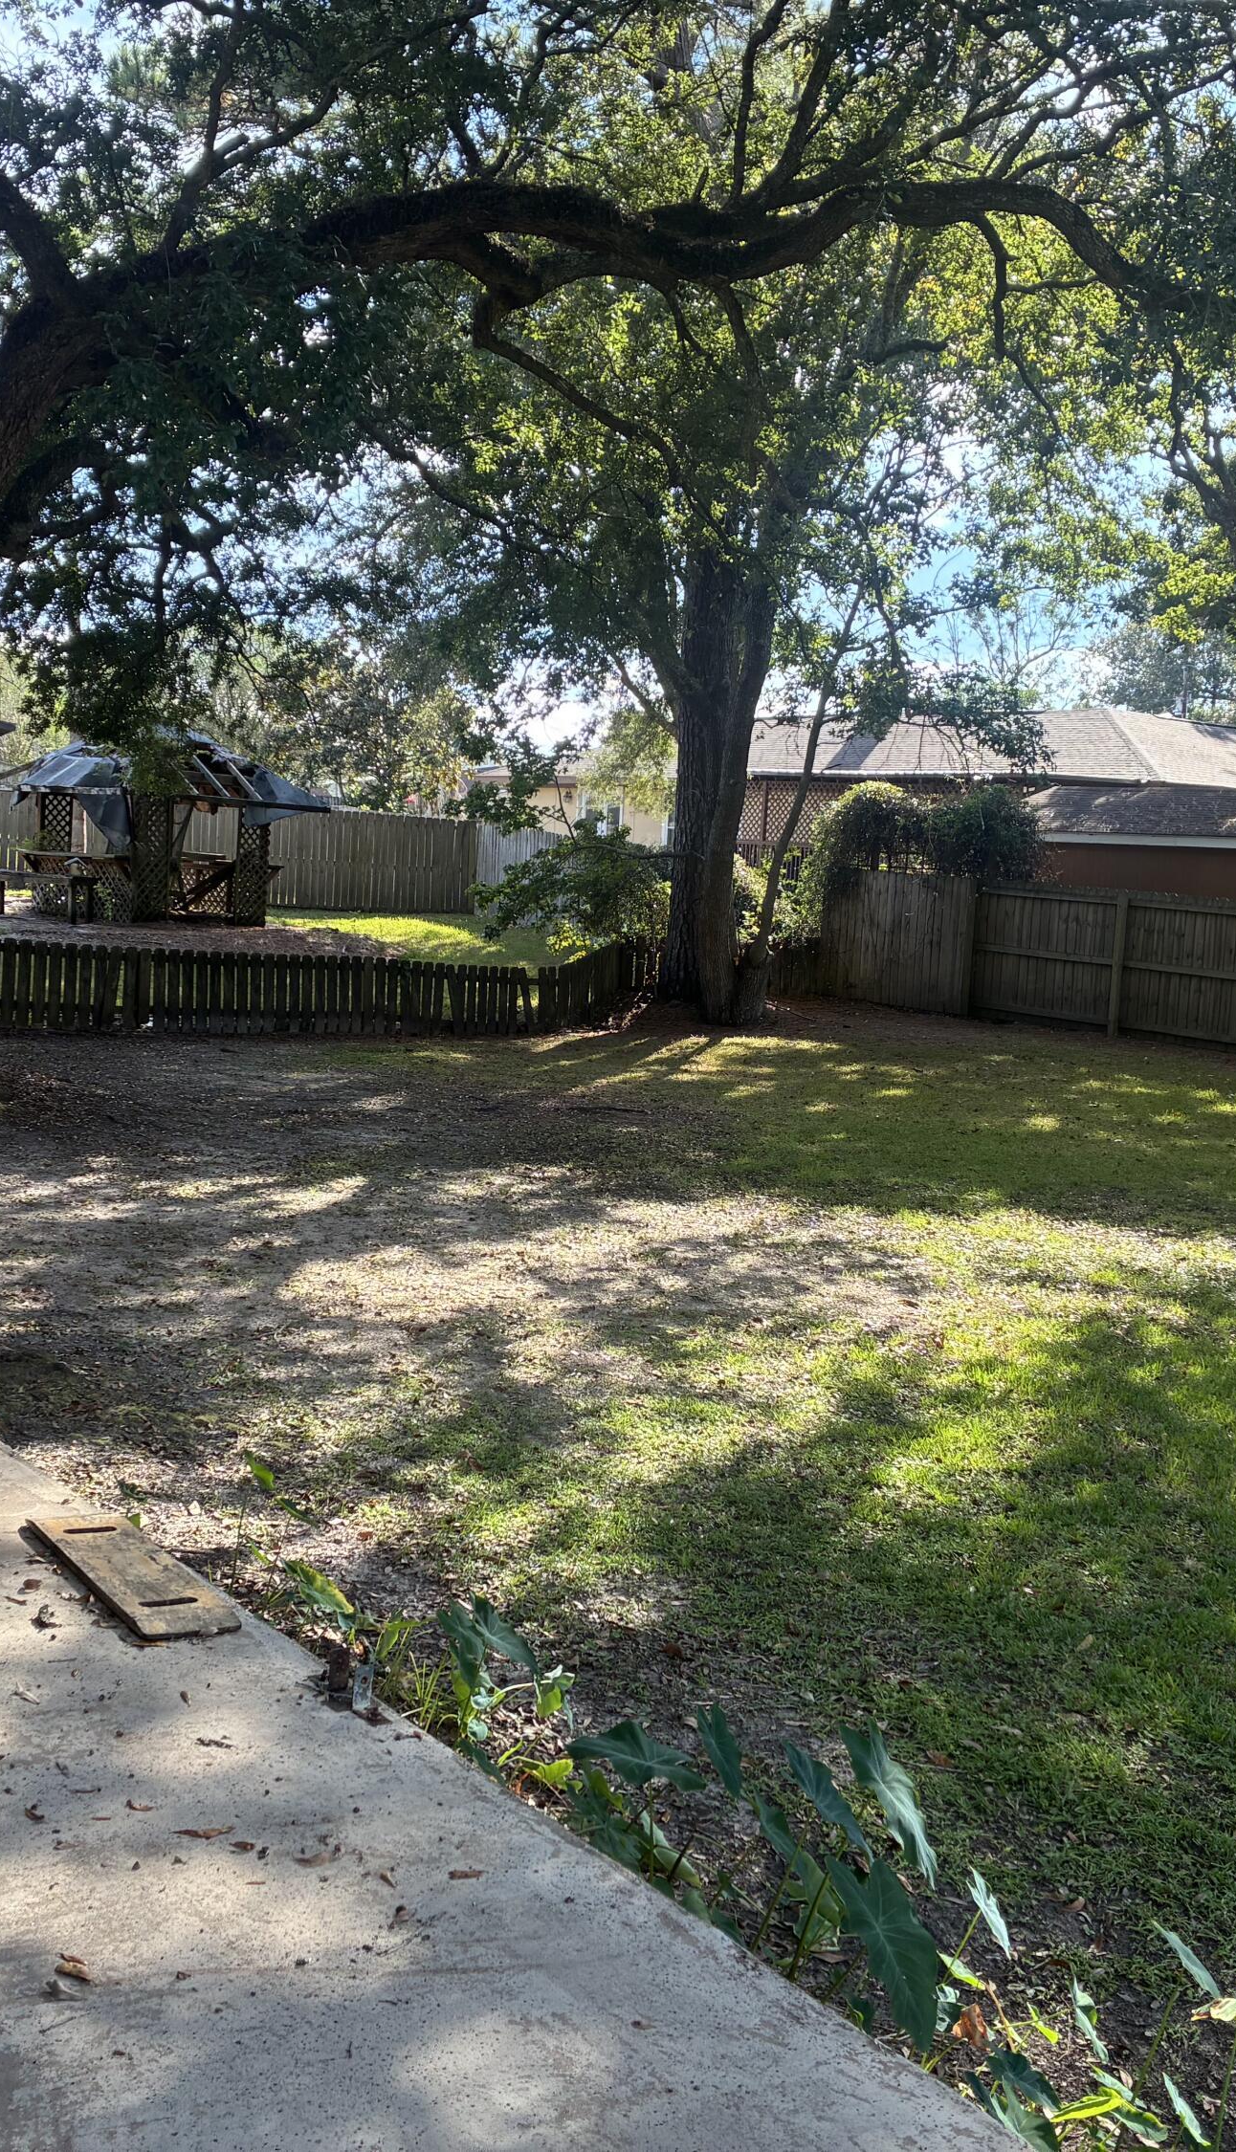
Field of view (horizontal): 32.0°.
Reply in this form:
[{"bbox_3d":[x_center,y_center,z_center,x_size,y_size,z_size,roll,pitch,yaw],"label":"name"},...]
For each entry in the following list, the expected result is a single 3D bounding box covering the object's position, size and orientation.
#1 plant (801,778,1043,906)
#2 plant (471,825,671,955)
[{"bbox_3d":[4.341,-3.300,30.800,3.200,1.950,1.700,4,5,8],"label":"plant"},{"bbox_3d":[-0.662,-2.600,30.300,2.700,1.850,2.000,3,5,-1],"label":"plant"}]

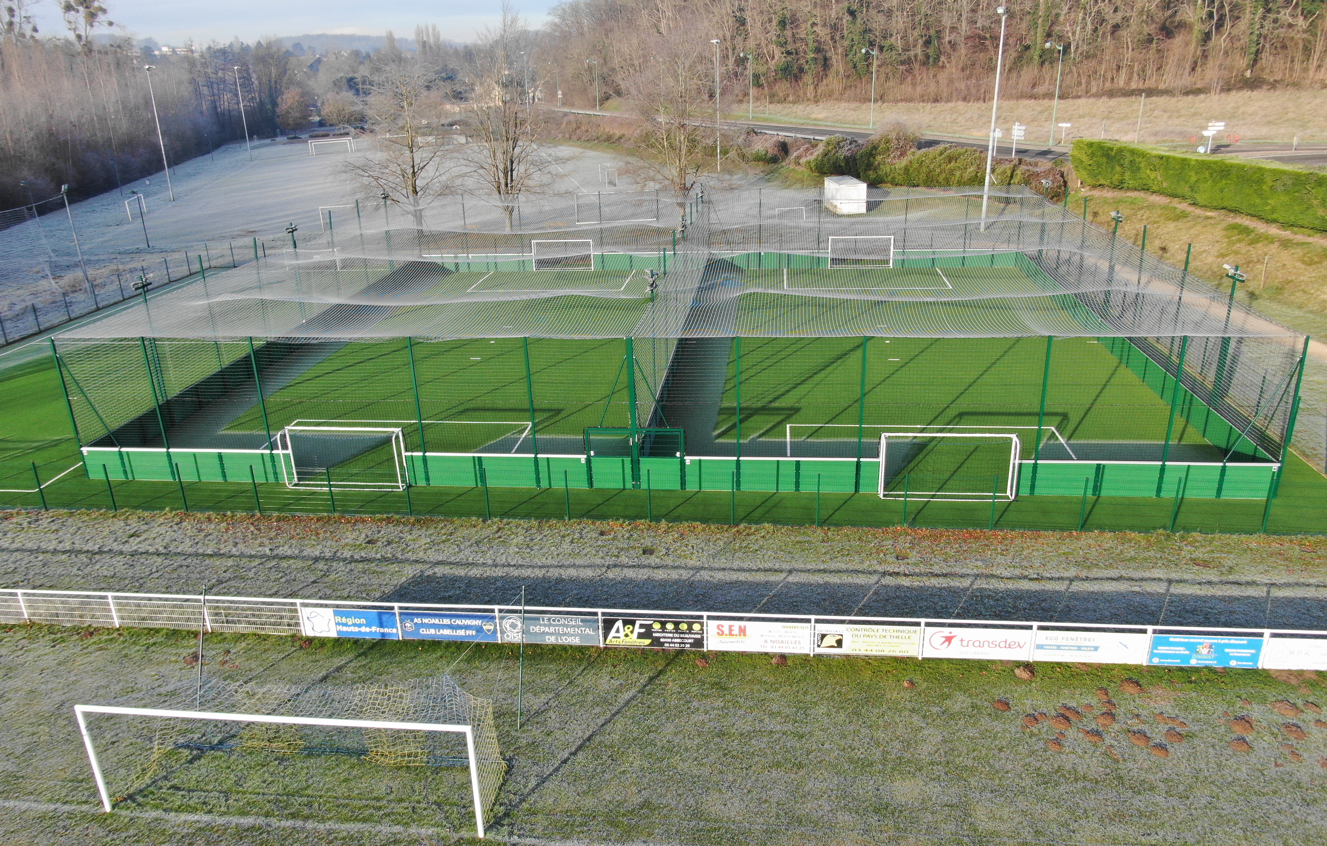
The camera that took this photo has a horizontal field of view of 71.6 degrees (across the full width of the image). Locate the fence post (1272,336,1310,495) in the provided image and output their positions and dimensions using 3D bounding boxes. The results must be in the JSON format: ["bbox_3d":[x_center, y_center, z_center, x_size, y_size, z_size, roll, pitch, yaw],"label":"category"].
[{"bbox_3d":[19.014,-0.157,27.860,0.140,5.280,0.140,1,22,7],"label":"fence post"}]

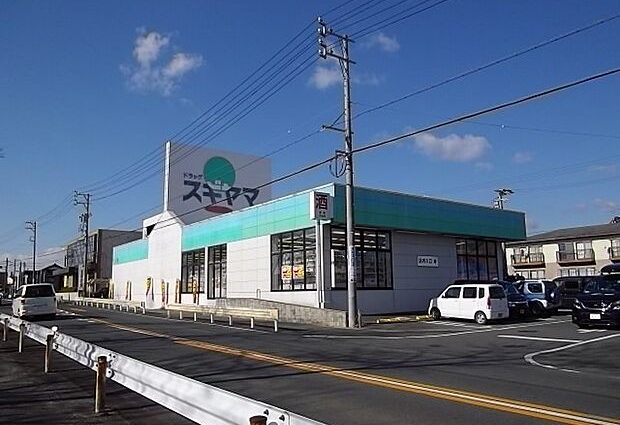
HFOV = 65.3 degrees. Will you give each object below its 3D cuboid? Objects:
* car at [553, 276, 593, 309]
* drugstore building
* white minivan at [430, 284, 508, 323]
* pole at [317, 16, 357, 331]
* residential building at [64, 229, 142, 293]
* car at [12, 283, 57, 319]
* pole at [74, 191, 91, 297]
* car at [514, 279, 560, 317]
[{"bbox_3d":[14.666,4.569,26.580,1.750,1.820,4.400,6,-11,-36],"label":"car"},{"bbox_3d":[-2.815,4.766,40.522,16.400,6.250,35.000,6,-11,-36],"label":"drugstore building"},{"bbox_3d":[7.028,4.066,21.687,1.480,1.650,3.400,6,-11,-36],"label":"white minivan"},{"bbox_3d":[1.214,-1.701,19.918,2.100,12.700,0.600,6,-11,-36],"label":"pole"},{"bbox_3d":[-27.991,8.502,71.078,11.000,8.800,23.000,6,-11,-36],"label":"residential building"},{"bbox_3d":[-15.625,5.083,27.420,1.700,1.820,4.500,6,-11,-36],"label":"car"},{"bbox_3d":[-25.730,4.115,55.173,2.200,12.300,0.600,6,-11,-36],"label":"pole"},{"bbox_3d":[10.747,4.424,24.641,1.500,1.700,3.400,6,-11,-36],"label":"car"}]

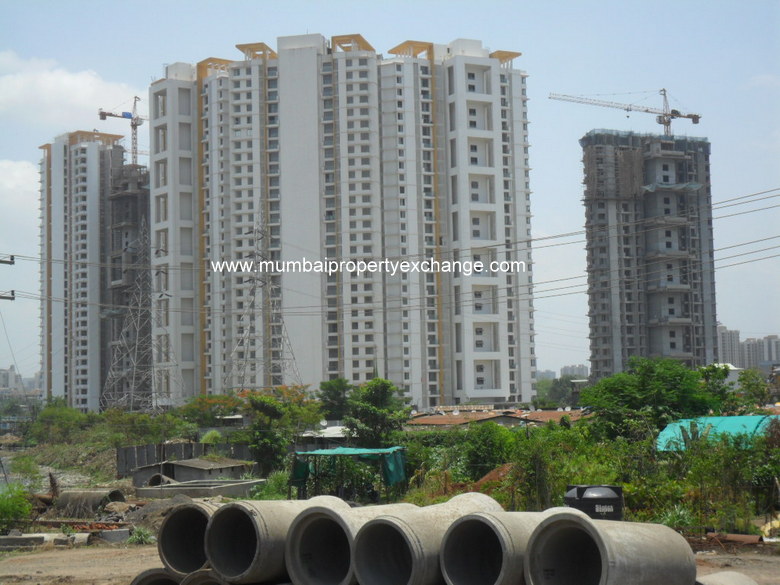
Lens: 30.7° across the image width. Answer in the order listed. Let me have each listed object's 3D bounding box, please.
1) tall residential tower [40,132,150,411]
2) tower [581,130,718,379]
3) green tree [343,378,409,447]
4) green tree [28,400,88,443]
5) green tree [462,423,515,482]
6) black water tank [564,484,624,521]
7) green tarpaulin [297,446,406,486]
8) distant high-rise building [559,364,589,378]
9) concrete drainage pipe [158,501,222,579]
[{"bbox_3d":[-93.964,-2.623,456.039,29.000,94.267,23.000,2,-6,-37],"label":"tall residential tower"},{"bbox_3d":[71.855,-3.853,394.606,28.000,78.869,23.000,1,-5,-28],"label":"tower"},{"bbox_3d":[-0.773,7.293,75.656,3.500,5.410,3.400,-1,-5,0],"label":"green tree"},{"bbox_3d":[-33.736,13.175,144.468,6.100,4.764,5.600,-1,-5,0],"label":"green tree"},{"bbox_3d":[5.120,8.399,74.547,2.900,3.131,2.800,-1,-5,0],"label":"green tree"},{"bbox_3d":[4.991,5.526,34.647,1.420,1.620,1.420,-1,-5,0],"label":"black water tank"},{"bbox_3d":[-1.658,7.314,59.598,4.600,1.647,3.800,-2,-5,6],"label":"green tarpaulin"},{"bbox_3d":[259.321,134.346,1995.299,38.000,66.214,28.000,-1,-5,0],"label":"distant high-rise building"},{"bbox_3d":[-2.714,4.272,25.012,1.360,1.360,2.500,-5,-6,40],"label":"concrete drainage pipe"}]

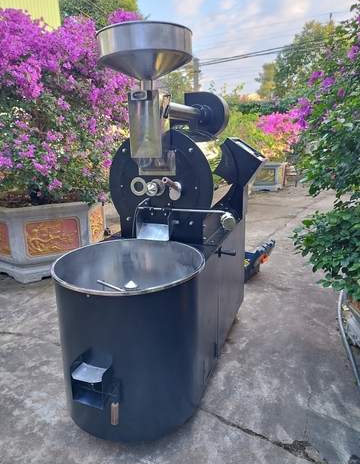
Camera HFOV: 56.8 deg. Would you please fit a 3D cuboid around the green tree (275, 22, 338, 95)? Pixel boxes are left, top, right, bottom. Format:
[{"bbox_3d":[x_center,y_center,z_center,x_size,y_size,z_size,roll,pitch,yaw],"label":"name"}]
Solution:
[{"bbox_3d":[7.641,-8.691,20.475,4.600,7.638,4.400,-1,15,0],"label":"green tree"}]

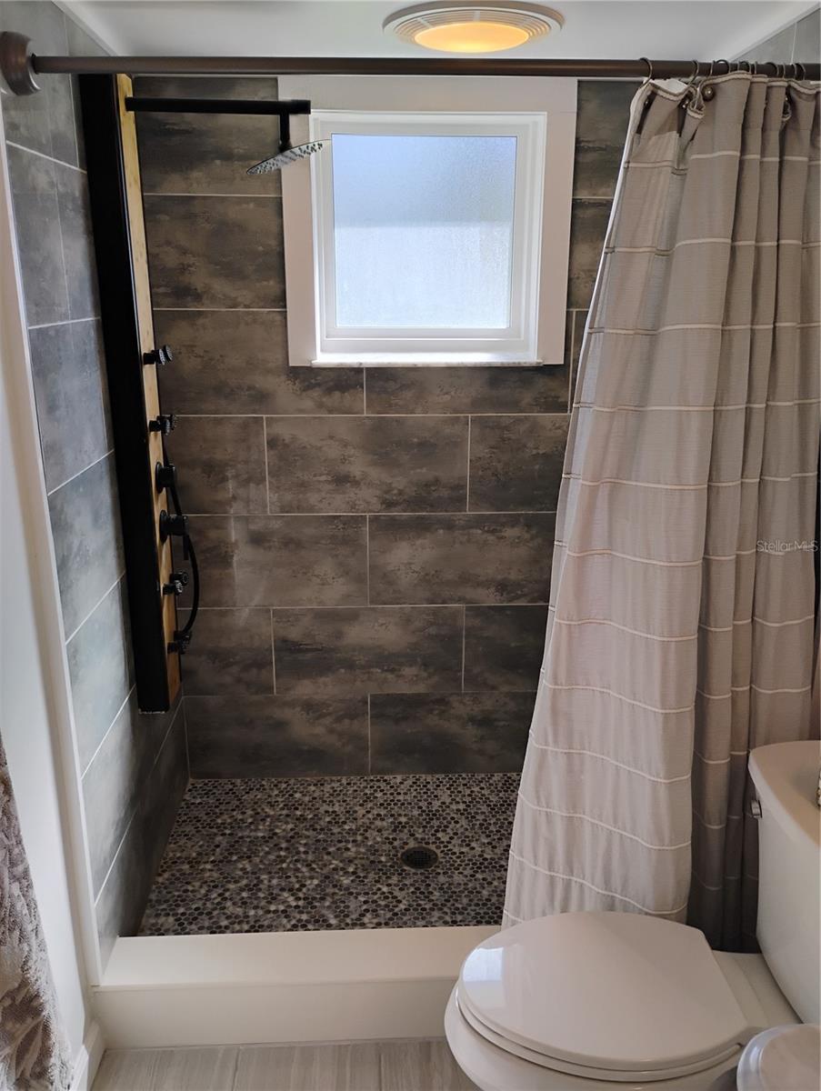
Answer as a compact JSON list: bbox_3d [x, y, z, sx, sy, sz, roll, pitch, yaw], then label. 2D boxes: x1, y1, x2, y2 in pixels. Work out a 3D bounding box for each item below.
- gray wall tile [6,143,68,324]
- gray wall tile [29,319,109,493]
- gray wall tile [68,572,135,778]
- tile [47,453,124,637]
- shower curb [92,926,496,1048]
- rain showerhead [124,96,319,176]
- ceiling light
[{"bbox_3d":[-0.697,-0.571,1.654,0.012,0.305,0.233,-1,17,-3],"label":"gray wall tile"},{"bbox_3d":[-0.703,-0.303,1.831,0.012,0.305,0.417,-1,17,-3],"label":"gray wall tile"},{"bbox_3d":[-0.707,0.287,2.010,0.012,0.305,0.417,-1,17,-3],"label":"gray wall tile"},{"bbox_3d":[-0.707,-0.019,1.955,0.012,0.305,0.490,-1,17,-3],"label":"tile"},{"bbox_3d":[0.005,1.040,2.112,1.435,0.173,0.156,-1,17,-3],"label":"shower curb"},{"bbox_3d":[-0.408,-0.921,1.991,0.452,0.159,0.204,-1,17,-3],"label":"rain showerhead"},{"bbox_3d":[0.138,-1.120,1.956,0.392,0.047,0.392,-1,17,-3],"label":"ceiling light"}]

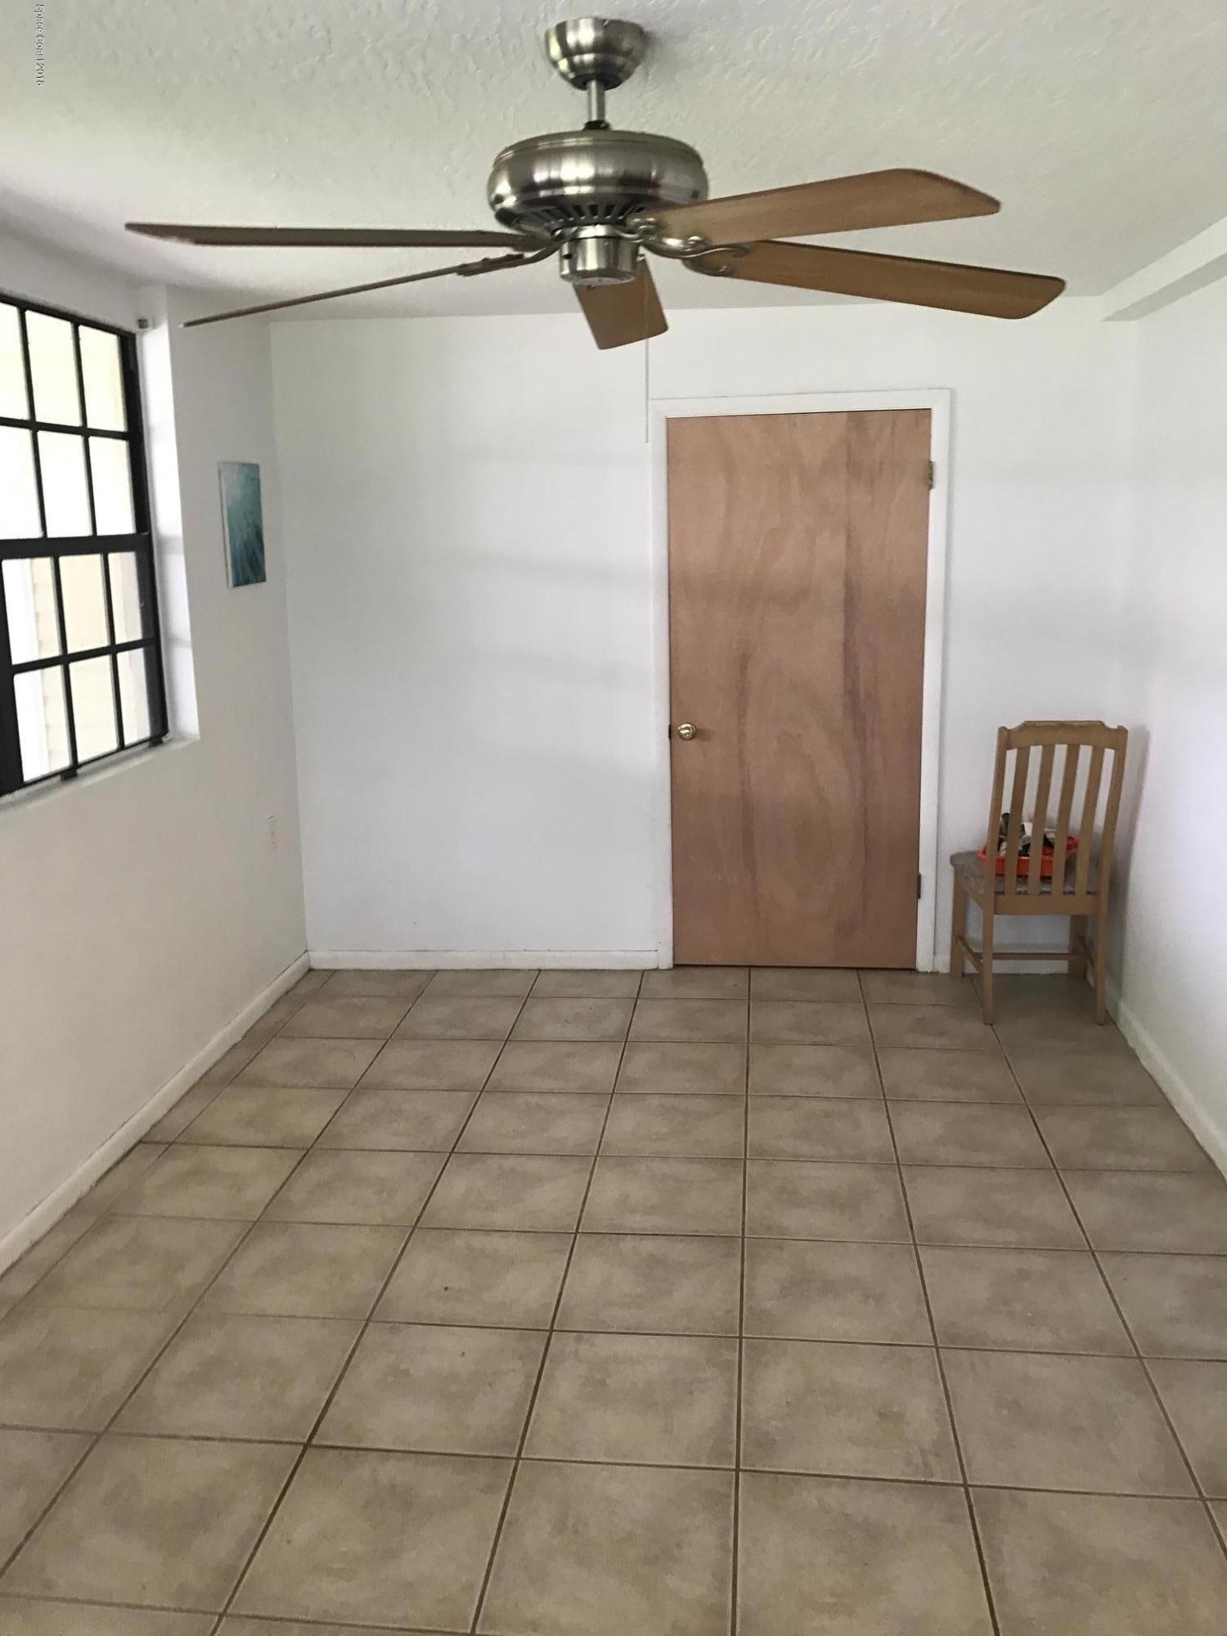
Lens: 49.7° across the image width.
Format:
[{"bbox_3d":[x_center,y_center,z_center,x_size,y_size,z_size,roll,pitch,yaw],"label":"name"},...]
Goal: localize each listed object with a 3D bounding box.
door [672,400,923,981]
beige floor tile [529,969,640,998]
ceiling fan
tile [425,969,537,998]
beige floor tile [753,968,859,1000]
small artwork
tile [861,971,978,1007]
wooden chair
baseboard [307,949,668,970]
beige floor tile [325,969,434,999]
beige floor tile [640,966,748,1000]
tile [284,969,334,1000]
[{"bbox_3d":[0.673,-0.427,4.885,0.919,2.037,0.045,0,12,6],"label":"door"},{"bbox_3d":[-0.097,0.627,4.960,0.400,0.010,0.315,0,13,6],"label":"beige floor tile"},{"bbox_3d":[-0.019,-0.871,1.792,1.310,0.335,1.280,0,13,6],"label":"ceiling fan"},{"bbox_3d":[-0.497,0.629,4.995,0.400,0.010,0.310,0,13,6],"label":"tile"},{"bbox_3d":[0.717,0.627,4.945,0.401,0.012,0.348,0,12,6],"label":"beige floor tile"},{"bbox_3d":[-1.263,-1.001,4.522,0.022,0.409,0.304,0,12,6],"label":"small artwork"},{"bbox_3d":[1.115,0.626,4.830,0.400,0.010,0.345,0,13,6],"label":"tile"},{"bbox_3d":[1.459,0.143,4.559,0.495,1.035,0.570,0,13,6],"label":"wooden chair"},{"bbox_3d":[-0.513,0.557,5.181,1.375,0.079,0.018,0,12,6],"label":"baseboard"},{"bbox_3d":[-0.897,0.631,5.027,0.400,0.010,0.305,0,13,6],"label":"beige floor tile"},{"bbox_3d":[0.314,0.626,4.990,0.401,0.012,0.348,0,12,6],"label":"beige floor tile"},{"bbox_3d":[-1.158,0.636,5.101,0.103,0.012,0.296,0,12,6],"label":"tile"}]

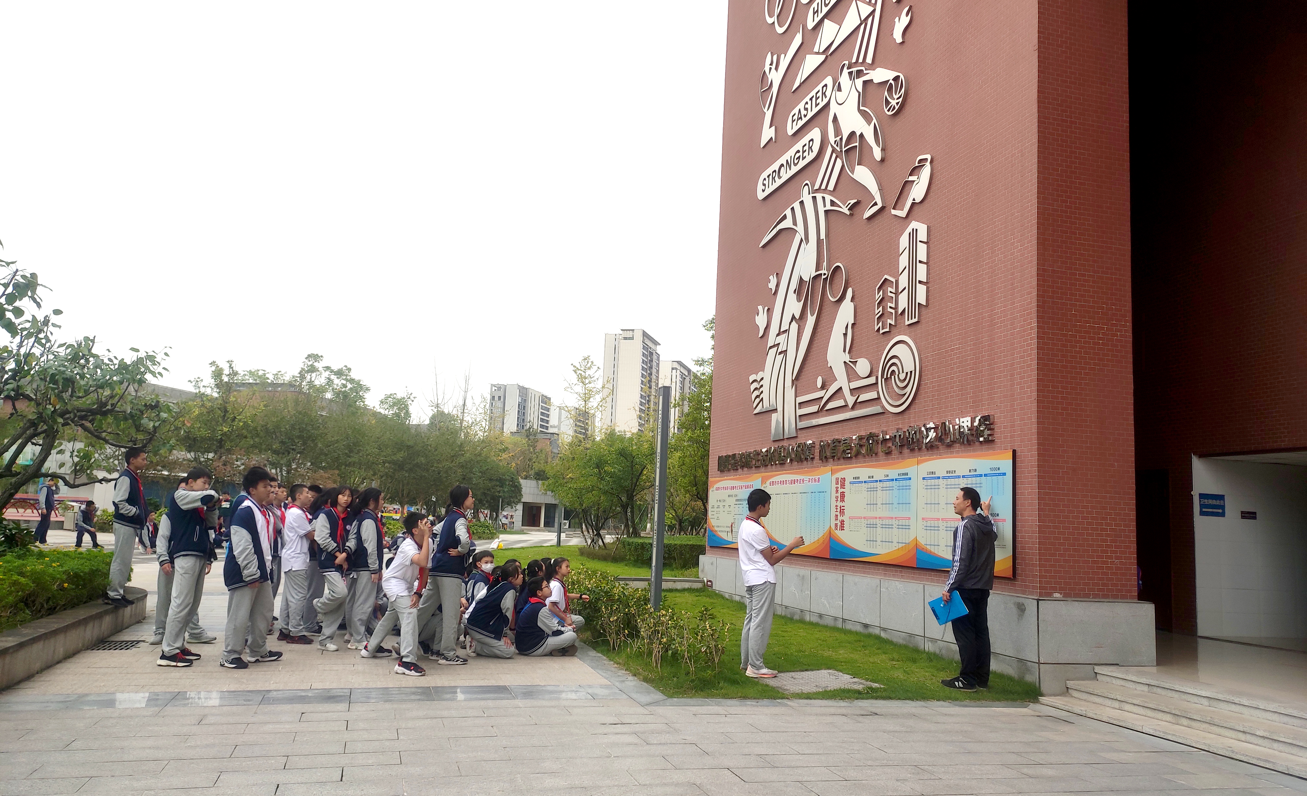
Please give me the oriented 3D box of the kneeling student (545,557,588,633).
[{"bbox_3d":[-0.982,2.323,10.808,0.550,0.920,0.480,3,-8,-4],"label":"kneeling student"}]

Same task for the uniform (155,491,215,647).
[{"bbox_3d":[-4.048,1.515,8.214,0.430,1.425,0.500,1,-8,12],"label":"uniform"}]

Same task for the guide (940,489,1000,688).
[{"bbox_3d":[2.924,1.754,8.732,0.430,1.820,0.530,-4,-10,42],"label":"guide"}]

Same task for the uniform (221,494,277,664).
[{"bbox_3d":[-3.518,1.590,8.280,0.380,1.430,0.470,3,-8,-4],"label":"uniform"}]

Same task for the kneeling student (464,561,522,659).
[{"bbox_3d":[-1.588,2.105,9.439,0.570,0.920,0.460,4,-8,-7],"label":"kneeling student"}]

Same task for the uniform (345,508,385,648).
[{"bbox_3d":[-2.983,1.848,9.779,0.340,1.380,0.430,4,-8,-8],"label":"uniform"}]

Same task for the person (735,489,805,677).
[{"bbox_3d":[1.071,1.697,8.644,0.600,1.702,0.480,4,-8,-10],"label":"person"}]

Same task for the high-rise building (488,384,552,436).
[{"bbox_3d":[-64.799,27.687,452.386,13.840,62.756,42.729,1,-8,16],"label":"high-rise building"}]

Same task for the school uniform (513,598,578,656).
[{"bbox_3d":[-1.113,2.354,9.792,0.600,0.570,0.540,4,-8,-8],"label":"school uniform"}]

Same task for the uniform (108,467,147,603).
[{"bbox_3d":[-5.483,1.427,9.841,0.360,1.402,0.440,4,-8,-10],"label":"uniform"}]

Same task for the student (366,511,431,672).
[{"bbox_3d":[-2.297,1.753,8.460,0.580,1.420,0.580,3,-8,-2],"label":"student"}]

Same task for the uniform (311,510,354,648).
[{"bbox_3d":[-3.181,1.787,9.413,0.370,1.380,0.420,-1,-9,29],"label":"uniform"}]

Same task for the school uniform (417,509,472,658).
[{"bbox_3d":[-1.994,1.770,9.013,0.500,1.409,0.500,4,-8,-10],"label":"school uniform"}]

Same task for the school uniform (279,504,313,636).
[{"bbox_3d":[-3.719,1.783,9.808,0.360,1.355,0.460,5,-8,-14],"label":"school uniform"}]

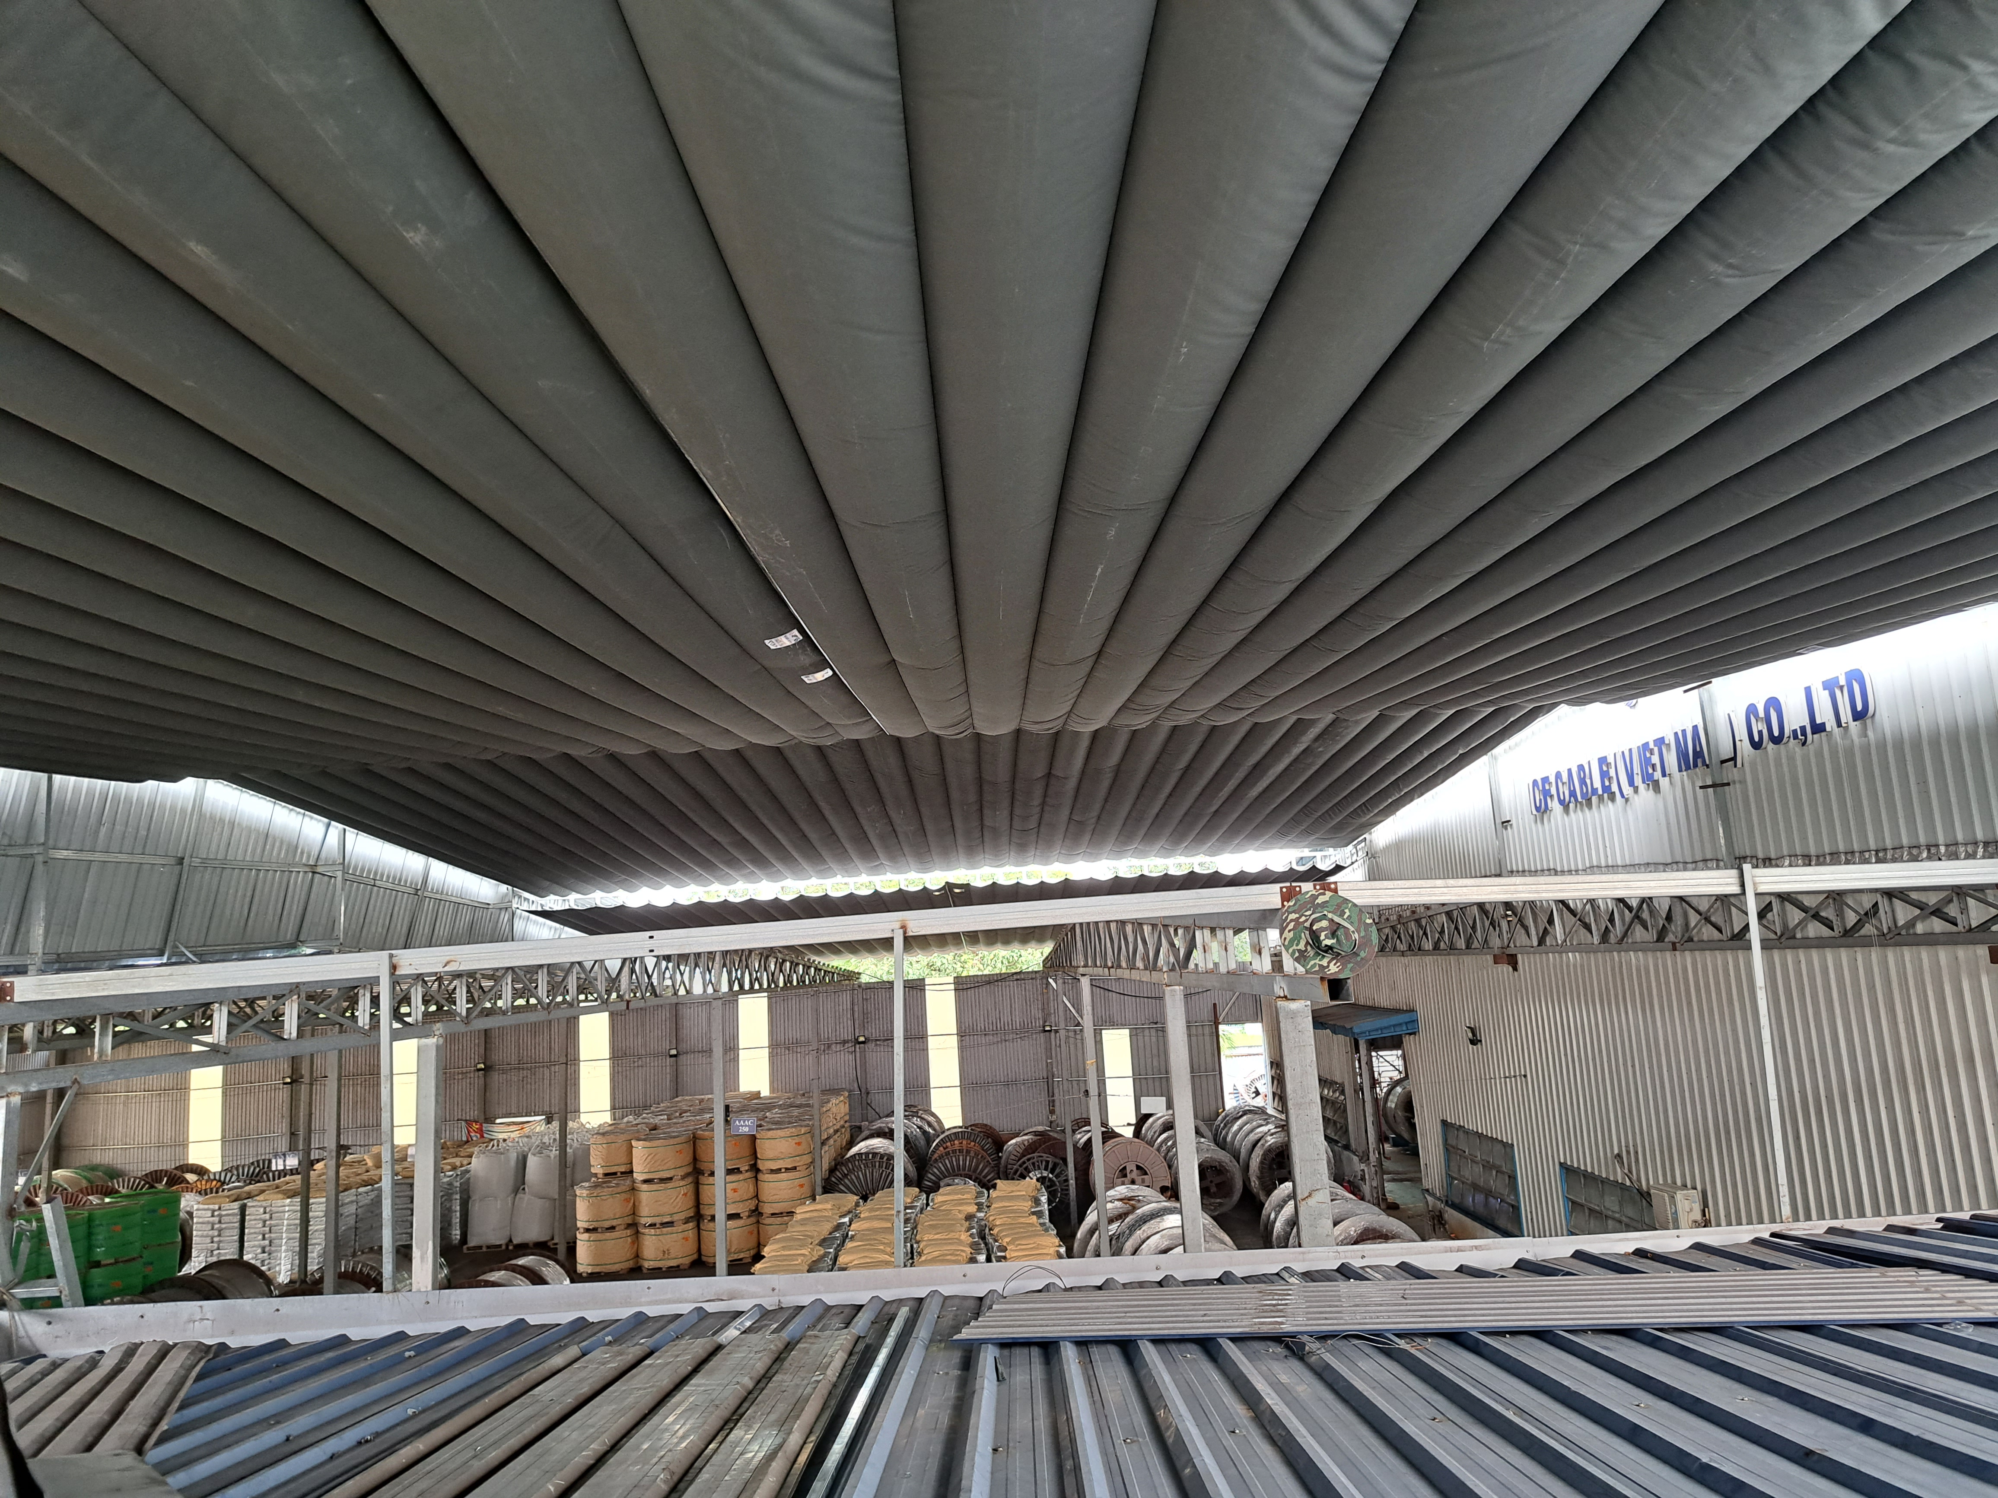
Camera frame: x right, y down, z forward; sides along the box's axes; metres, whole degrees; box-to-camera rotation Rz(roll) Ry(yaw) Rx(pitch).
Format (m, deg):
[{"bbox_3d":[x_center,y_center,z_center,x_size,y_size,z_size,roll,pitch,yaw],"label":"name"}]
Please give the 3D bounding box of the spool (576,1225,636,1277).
[{"bbox_3d":[-8.280,10.569,29.308,1.240,0.850,1.240,-3,-9,-1],"label":"spool"}]

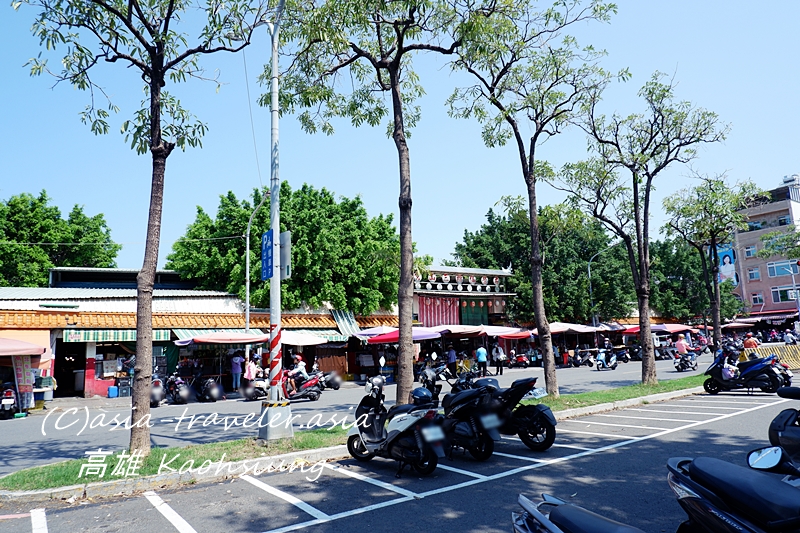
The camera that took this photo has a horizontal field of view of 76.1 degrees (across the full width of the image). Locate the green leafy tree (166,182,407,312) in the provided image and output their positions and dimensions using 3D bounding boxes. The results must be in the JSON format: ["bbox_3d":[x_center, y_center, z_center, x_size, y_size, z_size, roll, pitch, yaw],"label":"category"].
[{"bbox_3d":[-7.515,0.961,32.772,14.000,12.200,12.000,4,-11,-37],"label":"green leafy tree"}]

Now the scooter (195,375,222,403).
[{"bbox_3d":[-6.690,4.086,17.706,0.680,1.080,1.750,6,-13,-43],"label":"scooter"}]

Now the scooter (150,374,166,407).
[{"bbox_3d":[-8.217,4.090,17.129,0.680,1.120,1.820,3,-11,-30],"label":"scooter"}]

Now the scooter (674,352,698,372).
[{"bbox_3d":[12.058,3.871,21.527,1.800,1.080,0.680,4,-11,-36],"label":"scooter"}]

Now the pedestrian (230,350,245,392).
[{"bbox_3d":[-6.538,4.226,20.580,0.500,1.620,0.420,-1,-9,-8],"label":"pedestrian"}]

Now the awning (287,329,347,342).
[{"bbox_3d":[-4.476,3.437,25.129,3.666,0.630,1.200,4,-12,-35],"label":"awning"}]

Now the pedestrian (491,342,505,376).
[{"bbox_3d":[4.714,4.520,25.015,0.550,1.600,0.400,-6,-10,23],"label":"pedestrian"}]

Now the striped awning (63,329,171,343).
[{"bbox_3d":[-11.383,2.819,20.700,3.850,0.540,0.330,5,-12,-37],"label":"striped awning"}]

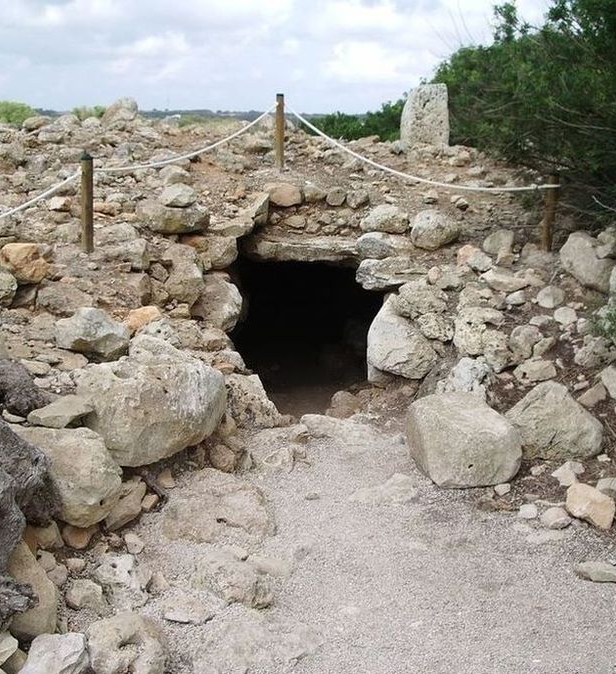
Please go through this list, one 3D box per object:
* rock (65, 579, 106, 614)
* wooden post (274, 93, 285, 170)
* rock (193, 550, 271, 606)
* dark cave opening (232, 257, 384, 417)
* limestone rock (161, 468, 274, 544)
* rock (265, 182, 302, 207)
[{"bbox_3d":[-0.791,0.919,3.232,0.150,0.085,0.125,-4,14,-15],"label":"rock"},{"bbox_3d":[-0.245,-1.827,8.099,0.075,0.690,0.075,1,14,0],"label":"wooden post"},{"bbox_3d":[-0.274,0.873,3.302,0.280,0.120,0.260,-1,14,-5],"label":"rock"},{"bbox_3d":[0.003,0.007,5.900,0.970,1.050,0.750,0,14,0],"label":"dark cave opening"},{"bbox_3d":[-0.395,0.740,3.970,0.470,0.140,0.460,-1,14,-6],"label":"limestone rock"},{"bbox_3d":[-0.168,-0.979,6.246,0.260,0.160,0.210,0,14,-1],"label":"rock"}]

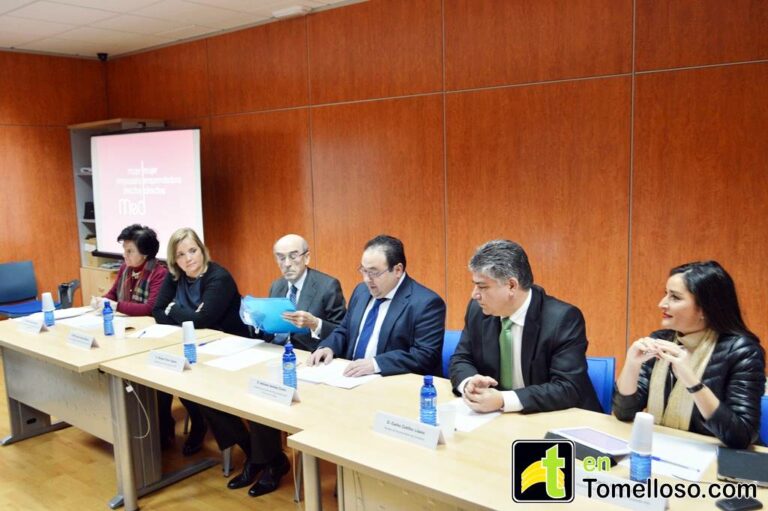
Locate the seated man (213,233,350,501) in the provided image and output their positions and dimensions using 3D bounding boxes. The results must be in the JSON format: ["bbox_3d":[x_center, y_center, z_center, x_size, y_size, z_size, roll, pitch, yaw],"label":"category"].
[{"bbox_3d":[-0.519,0.556,3.654,0.640,1.310,0.700,5,10,40],"label":"seated man"}]

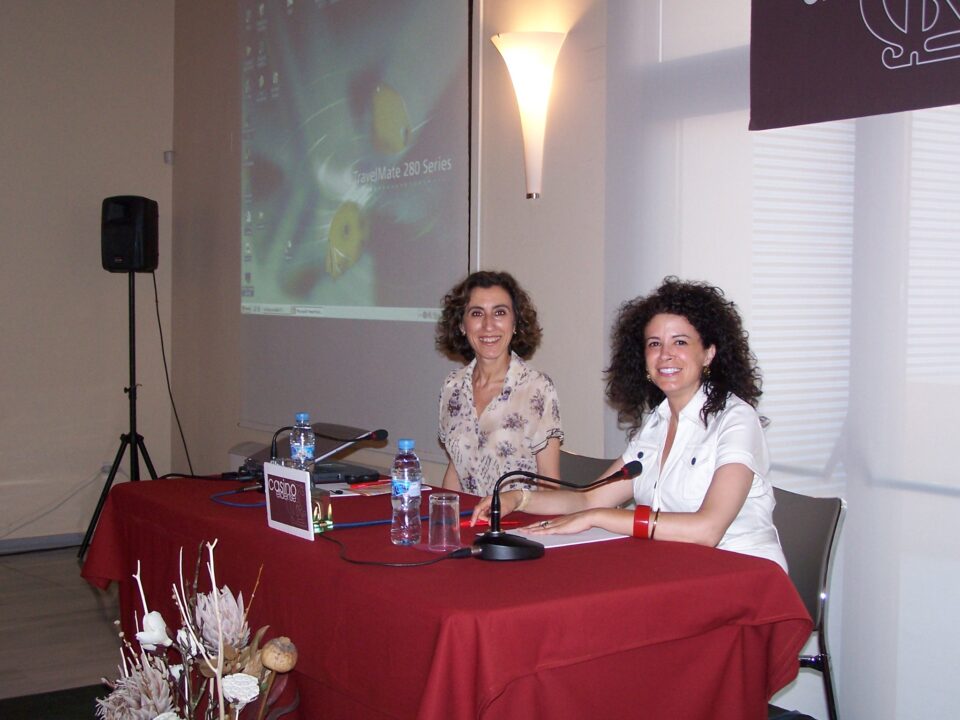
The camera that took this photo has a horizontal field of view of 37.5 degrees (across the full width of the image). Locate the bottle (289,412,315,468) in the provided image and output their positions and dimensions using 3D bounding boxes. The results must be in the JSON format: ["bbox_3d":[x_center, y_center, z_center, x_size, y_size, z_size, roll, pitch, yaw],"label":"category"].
[{"bbox_3d":[-0.412,0.224,3.268,0.058,0.203,0.058,0,3,0],"label":"bottle"}]

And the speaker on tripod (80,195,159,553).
[{"bbox_3d":[-1.779,0.093,7.199,0.520,1.854,0.520,2,4,27],"label":"speaker on tripod"}]

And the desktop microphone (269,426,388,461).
[{"bbox_3d":[-0.382,0.244,3.493,0.395,0.138,0.120,-2,4,-34],"label":"desktop microphone"}]

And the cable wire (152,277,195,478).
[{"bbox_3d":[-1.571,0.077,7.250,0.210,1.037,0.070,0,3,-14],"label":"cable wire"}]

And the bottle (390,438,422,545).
[{"bbox_3d":[-0.144,0.254,2.769,0.058,0.203,0.058,0,3,0],"label":"bottle"}]

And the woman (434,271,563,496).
[{"bbox_3d":[-0.020,0.422,3.624,0.460,1.262,0.600,3,4,35],"label":"woman"}]

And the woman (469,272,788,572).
[{"bbox_3d":[0.335,0.454,3.027,0.630,1.258,0.530,-2,4,-42],"label":"woman"}]

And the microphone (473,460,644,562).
[{"bbox_3d":[0.152,0.288,2.754,0.405,0.145,0.125,-2,4,-34],"label":"microphone"}]

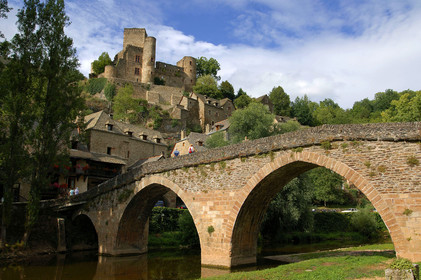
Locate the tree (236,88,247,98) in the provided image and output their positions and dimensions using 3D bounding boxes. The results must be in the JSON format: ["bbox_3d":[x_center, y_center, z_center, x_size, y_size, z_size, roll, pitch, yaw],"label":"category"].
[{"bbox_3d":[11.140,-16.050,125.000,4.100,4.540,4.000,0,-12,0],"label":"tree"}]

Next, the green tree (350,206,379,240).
[{"bbox_3d":[24.605,13.185,55.544,4.200,5.200,4.000,0,-10,0],"label":"green tree"}]

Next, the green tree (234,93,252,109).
[{"bbox_3d":[10.168,-11.683,107.474,5.600,6.000,5.400,0,-10,0],"label":"green tree"}]

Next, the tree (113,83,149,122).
[{"bbox_3d":[-23.280,-10.910,102.000,10.480,11.410,9.500,0,-12,0],"label":"tree"}]

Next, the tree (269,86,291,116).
[{"bbox_3d":[21.650,-11.770,110.000,6.900,9.840,7.000,0,-12,0],"label":"tree"}]

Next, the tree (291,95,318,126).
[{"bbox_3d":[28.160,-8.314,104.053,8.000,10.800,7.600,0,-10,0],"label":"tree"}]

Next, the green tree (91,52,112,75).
[{"bbox_3d":[-42.916,-30.021,137.211,8.800,9.000,8.400,0,-10,0],"label":"green tree"}]

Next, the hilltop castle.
[{"bbox_3d":[-25.963,-32.476,137.852,38.000,24.500,25.000,2,-10,-13],"label":"hilltop castle"}]

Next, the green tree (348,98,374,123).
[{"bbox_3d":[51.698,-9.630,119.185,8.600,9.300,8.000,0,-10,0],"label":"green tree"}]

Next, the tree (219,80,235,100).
[{"bbox_3d":[5.480,-16.600,120.000,6.160,7.380,6.000,0,-12,0],"label":"tree"}]

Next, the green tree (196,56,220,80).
[{"bbox_3d":[-1.478,-29.597,146.992,11.000,11.500,10.500,0,-10,0],"label":"green tree"}]

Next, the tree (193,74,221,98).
[{"bbox_3d":[-1.030,-17.970,120.000,10.270,8.720,9.500,0,-12,0],"label":"tree"}]

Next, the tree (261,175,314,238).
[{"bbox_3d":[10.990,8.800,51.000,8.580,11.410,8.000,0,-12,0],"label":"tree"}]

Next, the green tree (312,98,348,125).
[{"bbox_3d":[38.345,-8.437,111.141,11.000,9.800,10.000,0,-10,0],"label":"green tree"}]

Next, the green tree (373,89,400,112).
[{"bbox_3d":[62.590,-13.550,125.000,10.340,9.440,9.500,0,-12,0],"label":"green tree"}]

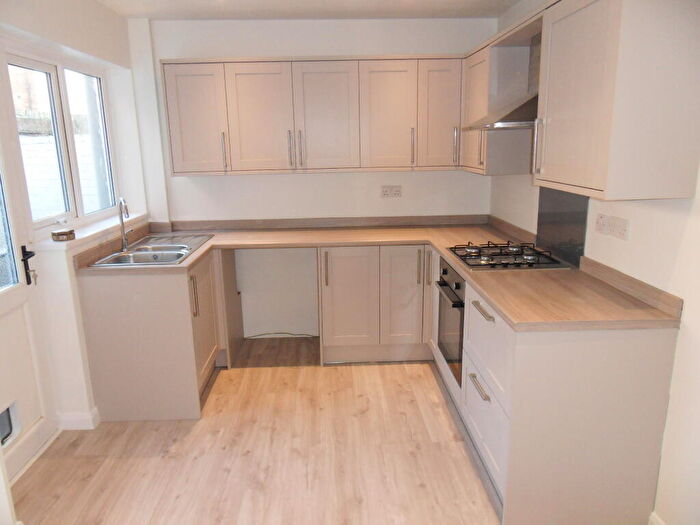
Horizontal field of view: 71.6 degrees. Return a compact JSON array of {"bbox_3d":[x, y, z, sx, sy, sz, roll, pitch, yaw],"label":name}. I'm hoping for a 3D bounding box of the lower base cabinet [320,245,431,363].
[{"bbox_3d":[0.151,0.244,3.682,0.749,0.869,0.592,-1,14,-2],"label":"lower base cabinet"}]

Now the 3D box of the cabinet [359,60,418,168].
[{"bbox_3d":[0.261,-1.053,3.508,0.401,0.709,0.327,-1,14,-2],"label":"cabinet"}]

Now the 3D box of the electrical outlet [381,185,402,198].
[{"bbox_3d":[0.331,-0.554,3.795,0.147,0.089,0.012,-1,14,-2],"label":"electrical outlet"}]

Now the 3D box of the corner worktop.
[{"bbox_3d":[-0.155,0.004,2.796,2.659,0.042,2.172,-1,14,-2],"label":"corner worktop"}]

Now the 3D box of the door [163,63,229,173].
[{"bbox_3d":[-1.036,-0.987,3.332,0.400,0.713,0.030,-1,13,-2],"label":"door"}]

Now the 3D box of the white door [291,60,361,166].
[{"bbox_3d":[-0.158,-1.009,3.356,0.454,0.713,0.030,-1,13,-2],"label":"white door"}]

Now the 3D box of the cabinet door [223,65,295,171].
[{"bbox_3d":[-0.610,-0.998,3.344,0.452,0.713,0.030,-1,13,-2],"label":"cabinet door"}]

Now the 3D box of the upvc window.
[{"bbox_3d":[-1.764,-0.730,3.081,0.069,1.002,1.131,-1,14,-2],"label":"upvc window"}]

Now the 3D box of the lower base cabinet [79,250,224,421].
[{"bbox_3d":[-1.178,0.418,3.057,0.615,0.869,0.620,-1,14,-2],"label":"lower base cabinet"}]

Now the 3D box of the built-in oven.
[{"bbox_3d":[0.850,0.314,2.868,0.560,0.595,0.580,-1,14,-2],"label":"built-in oven"}]

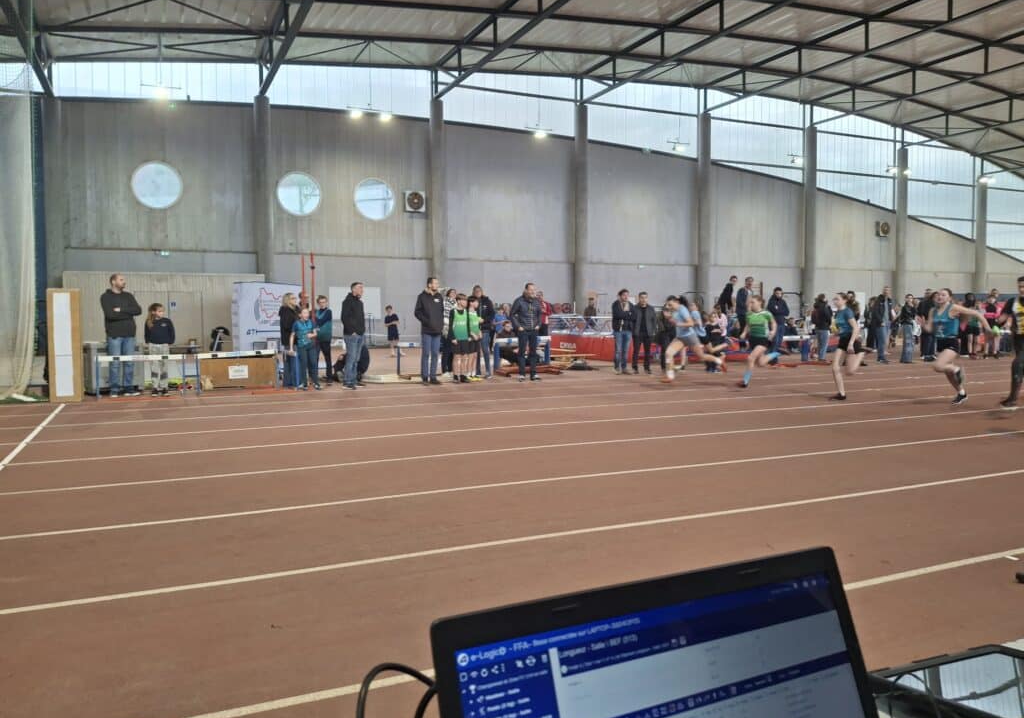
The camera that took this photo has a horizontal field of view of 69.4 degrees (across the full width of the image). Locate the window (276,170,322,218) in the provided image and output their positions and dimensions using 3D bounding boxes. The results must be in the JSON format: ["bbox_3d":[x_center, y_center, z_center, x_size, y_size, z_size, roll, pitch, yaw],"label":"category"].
[{"bbox_3d":[-7.705,-5.965,26.814,1.600,1.600,0.150,-2,4,-24],"label":"window"}]

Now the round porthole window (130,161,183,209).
[{"bbox_3d":[-11.982,-5.848,24.926,1.600,1.600,0.150,-2,4,-24],"label":"round porthole window"}]

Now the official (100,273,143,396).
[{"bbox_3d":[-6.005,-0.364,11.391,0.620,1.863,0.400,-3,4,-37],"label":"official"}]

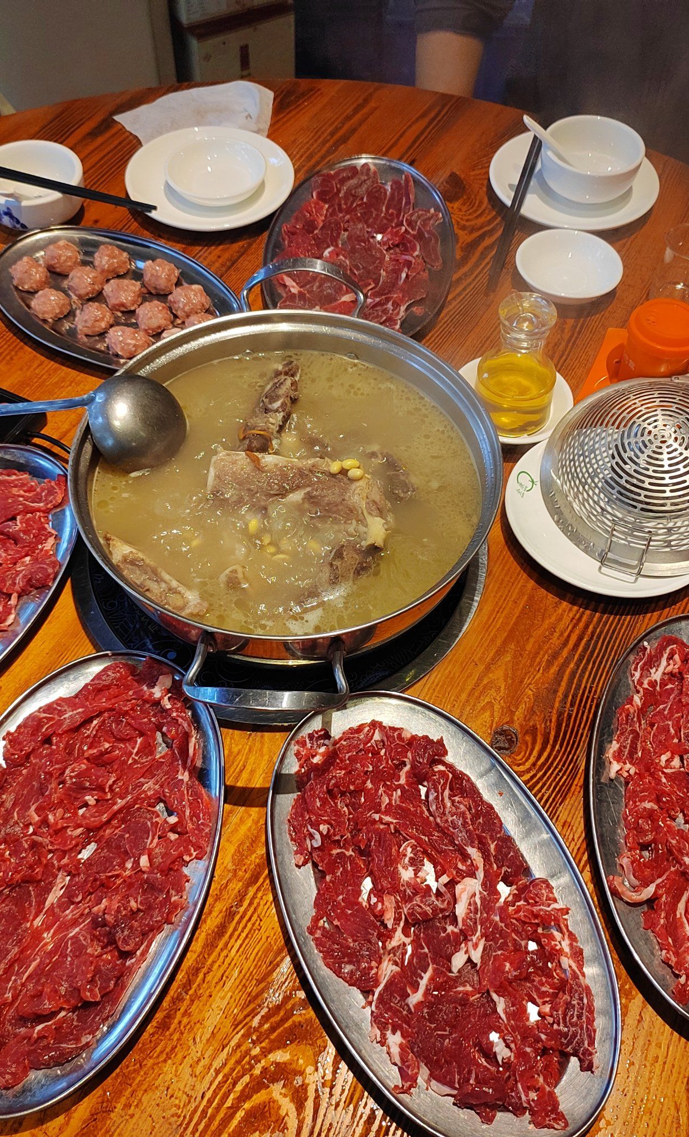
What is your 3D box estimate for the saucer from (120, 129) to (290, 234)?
[{"bbox_3d":[-0.140,-0.402,1.054,0.175,0.022,0.175,1,55,-1],"label":"saucer"}]

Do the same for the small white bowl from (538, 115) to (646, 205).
[{"bbox_3d":[0.256,-0.420,1.054,0.105,0.049,0.105,3,55,0],"label":"small white bowl"}]

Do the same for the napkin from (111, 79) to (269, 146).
[{"bbox_3d":[-0.156,-0.493,1.120,0.180,0.018,0.140,-13,57,-11],"label":"napkin"}]

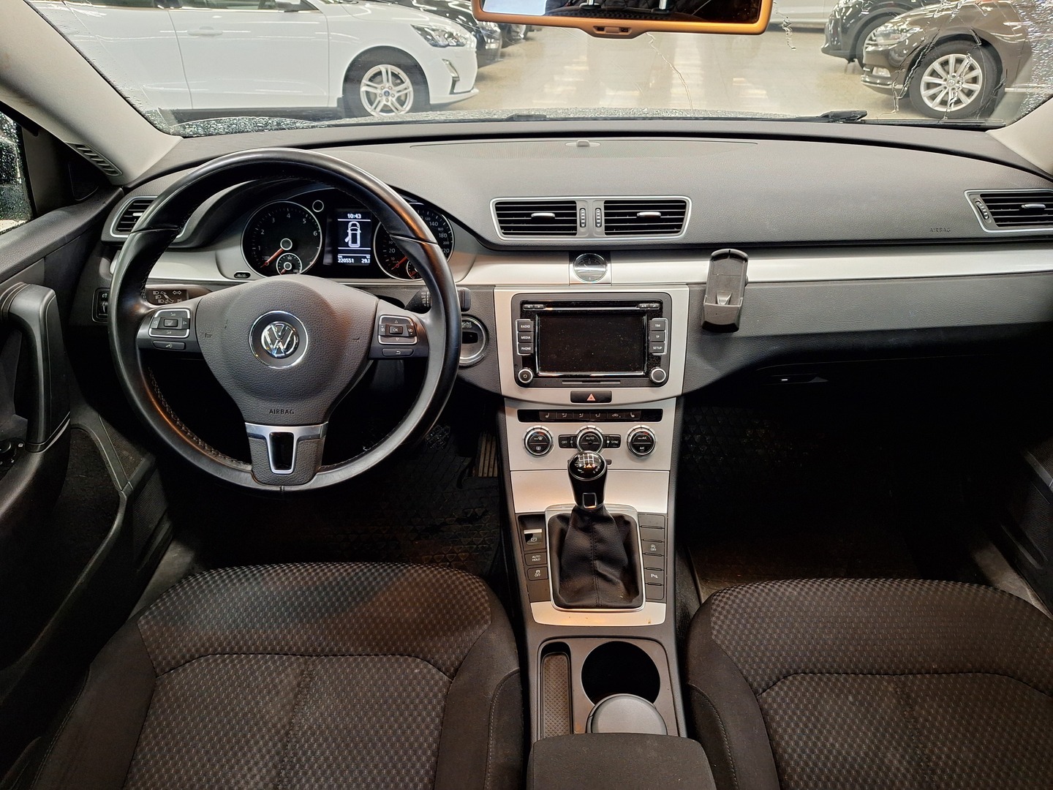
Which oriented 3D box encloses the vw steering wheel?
[{"bbox_3d":[-0.259,-0.074,0.779,0.377,0.374,0.090,0,9,1],"label":"vw steering wheel"}]

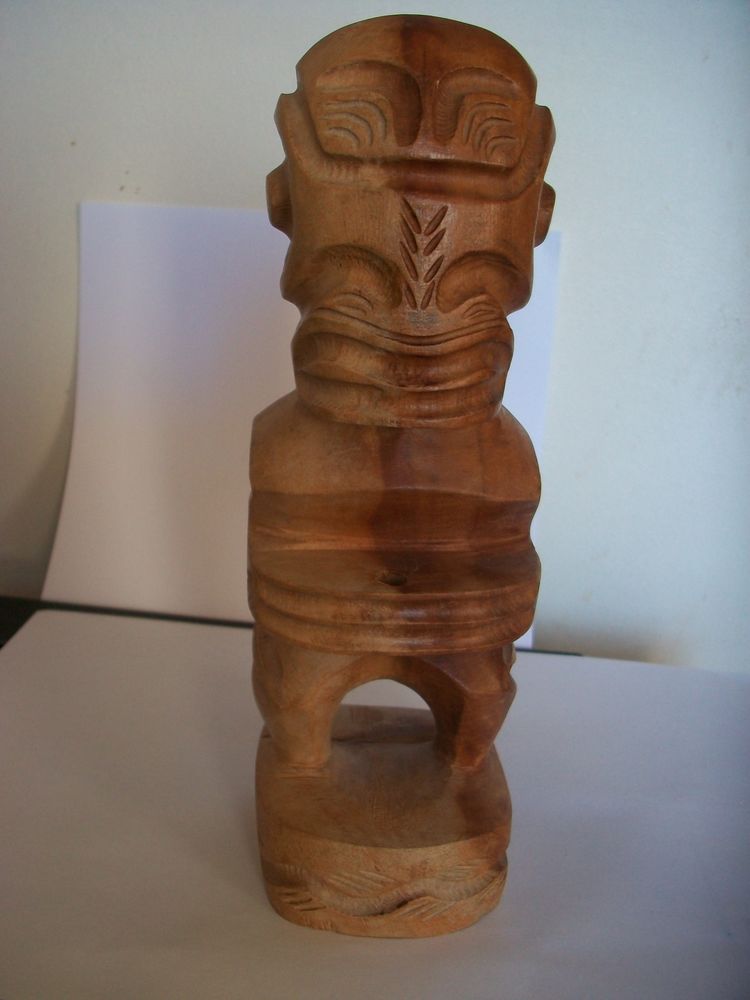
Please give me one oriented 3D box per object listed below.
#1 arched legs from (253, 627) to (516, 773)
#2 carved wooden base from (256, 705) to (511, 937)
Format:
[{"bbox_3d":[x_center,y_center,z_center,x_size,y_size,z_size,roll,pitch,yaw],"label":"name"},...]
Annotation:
[{"bbox_3d":[0.002,0.051,0.260,0.065,0.036,0.037,3,17,-2],"label":"arched legs"},{"bbox_3d":[0.001,0.082,0.259,0.063,0.027,0.060,3,17,-2],"label":"carved wooden base"}]

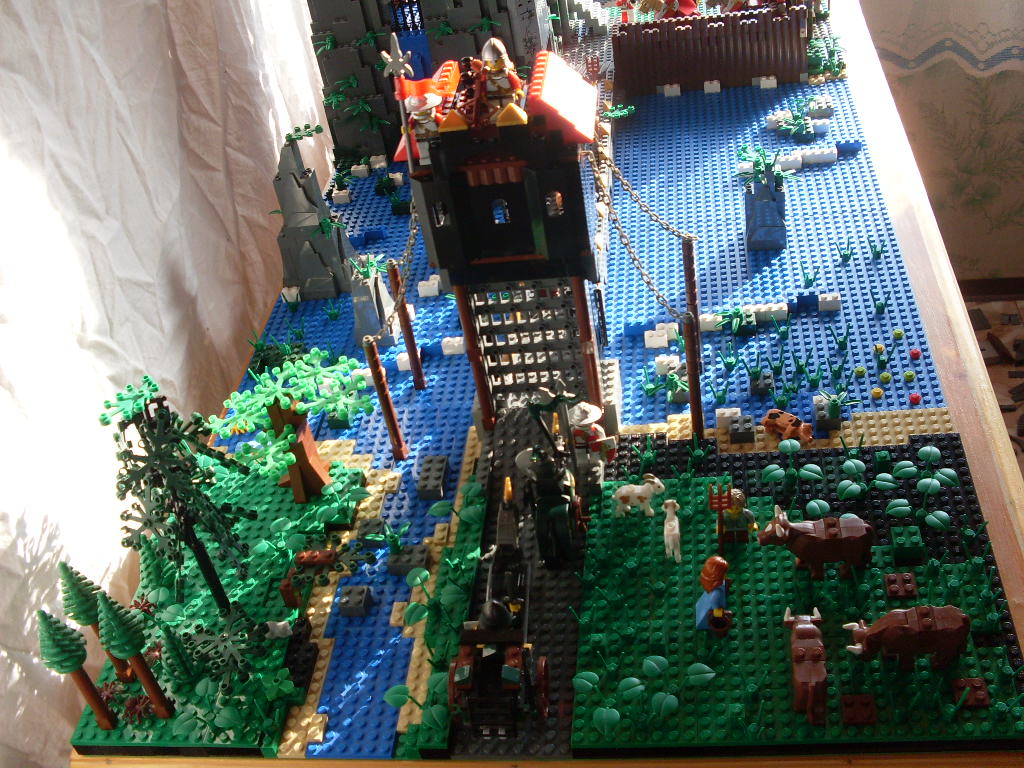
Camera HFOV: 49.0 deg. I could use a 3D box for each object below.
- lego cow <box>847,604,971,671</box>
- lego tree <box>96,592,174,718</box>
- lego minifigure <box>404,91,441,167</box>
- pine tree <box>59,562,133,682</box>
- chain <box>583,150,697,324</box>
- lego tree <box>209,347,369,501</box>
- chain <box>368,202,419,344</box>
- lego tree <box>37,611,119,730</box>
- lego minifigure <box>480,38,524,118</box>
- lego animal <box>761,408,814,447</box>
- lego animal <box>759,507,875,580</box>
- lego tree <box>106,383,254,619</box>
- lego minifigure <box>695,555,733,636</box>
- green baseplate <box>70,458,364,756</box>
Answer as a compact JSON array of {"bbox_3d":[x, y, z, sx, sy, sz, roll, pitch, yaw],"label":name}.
[{"bbox_3d":[0.200,0.129,0.574,0.063,0.033,0.018,-3,39,10],"label":"lego cow"},{"bbox_3d":[-0.203,0.148,0.605,0.024,0.098,0.024,-3,38,10],"label":"lego tree"},{"bbox_3d":[-0.049,-0.145,0.642,0.025,0.042,0.016,-3,39,10],"label":"lego minifigure"},{"bbox_3d":[-0.233,0.135,0.631,0.024,0.098,0.024,-3,38,10],"label":"pine tree"},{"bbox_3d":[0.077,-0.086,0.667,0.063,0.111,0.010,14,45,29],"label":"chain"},{"bbox_3d":[-0.137,0.031,0.739,0.110,0.084,0.100,-3,39,10],"label":"lego tree"},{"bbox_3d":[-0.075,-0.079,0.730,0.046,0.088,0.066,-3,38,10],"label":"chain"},{"bbox_3d":[-0.233,0.153,0.600,0.027,0.096,0.027,-3,39,10],"label":"lego tree"},{"bbox_3d":[-0.005,-0.169,0.634,0.025,0.043,0.015,-3,39,10],"label":"lego minifigure"},{"bbox_3d":[0.179,0.028,0.727,0.033,0.019,0.015,21,47,35],"label":"lego animal"},{"bbox_3d":[0.168,0.087,0.623,0.062,0.042,0.020,-3,38,10],"label":"lego animal"},{"bbox_3d":[-0.177,0.076,0.632,0.062,0.166,0.058,-3,38,10],"label":"lego tree"},{"bbox_3d":[0.108,0.114,0.606,0.019,0.045,0.027,-3,39,10],"label":"lego minifigure"},{"bbox_3d":[-0.174,0.133,0.708,0.128,0.015,0.223,-3,38,10],"label":"green baseplate"}]

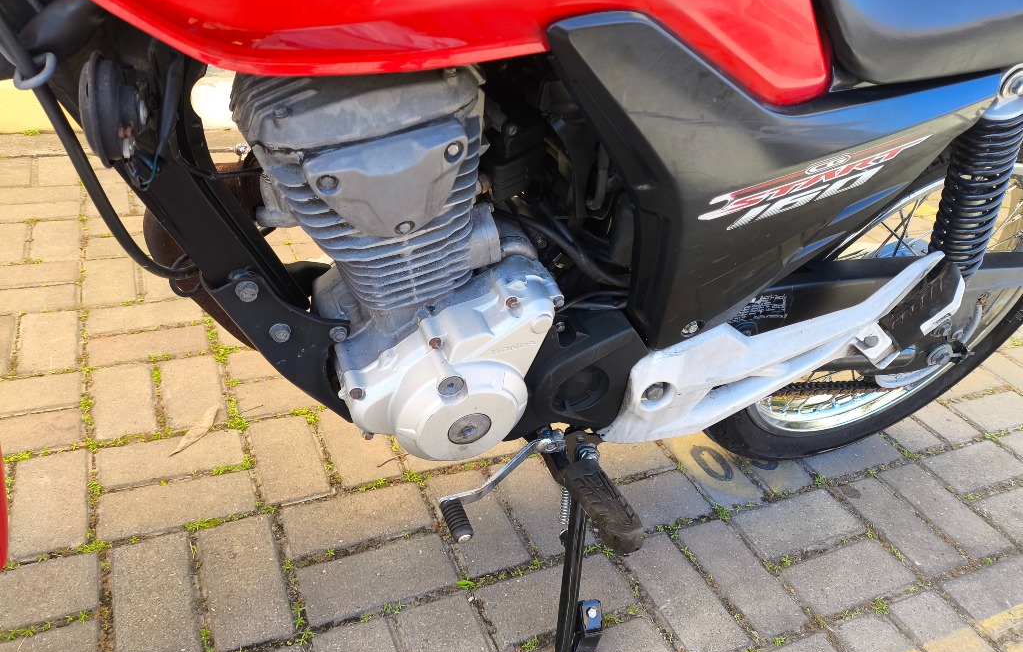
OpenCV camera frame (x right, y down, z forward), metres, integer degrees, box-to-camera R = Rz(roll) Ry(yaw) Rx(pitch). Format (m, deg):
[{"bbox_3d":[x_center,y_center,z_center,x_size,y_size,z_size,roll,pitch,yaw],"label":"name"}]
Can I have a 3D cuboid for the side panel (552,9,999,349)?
[{"bbox_3d":[0.207,-0.119,0.698,0.475,0.325,0.080,-4,42,-21],"label":"side panel"}]

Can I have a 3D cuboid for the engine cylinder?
[{"bbox_3d":[-0.123,-0.154,0.651,0.190,0.250,0.170,-16,45,-10],"label":"engine cylinder"}]

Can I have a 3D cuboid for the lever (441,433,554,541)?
[{"bbox_3d":[-0.009,0.172,0.783,0.132,0.086,0.077,-4,42,-21],"label":"lever"}]

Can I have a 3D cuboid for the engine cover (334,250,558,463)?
[{"bbox_3d":[-0.064,0.035,0.729,0.220,0.257,0.075,-4,42,-21],"label":"engine cover"}]

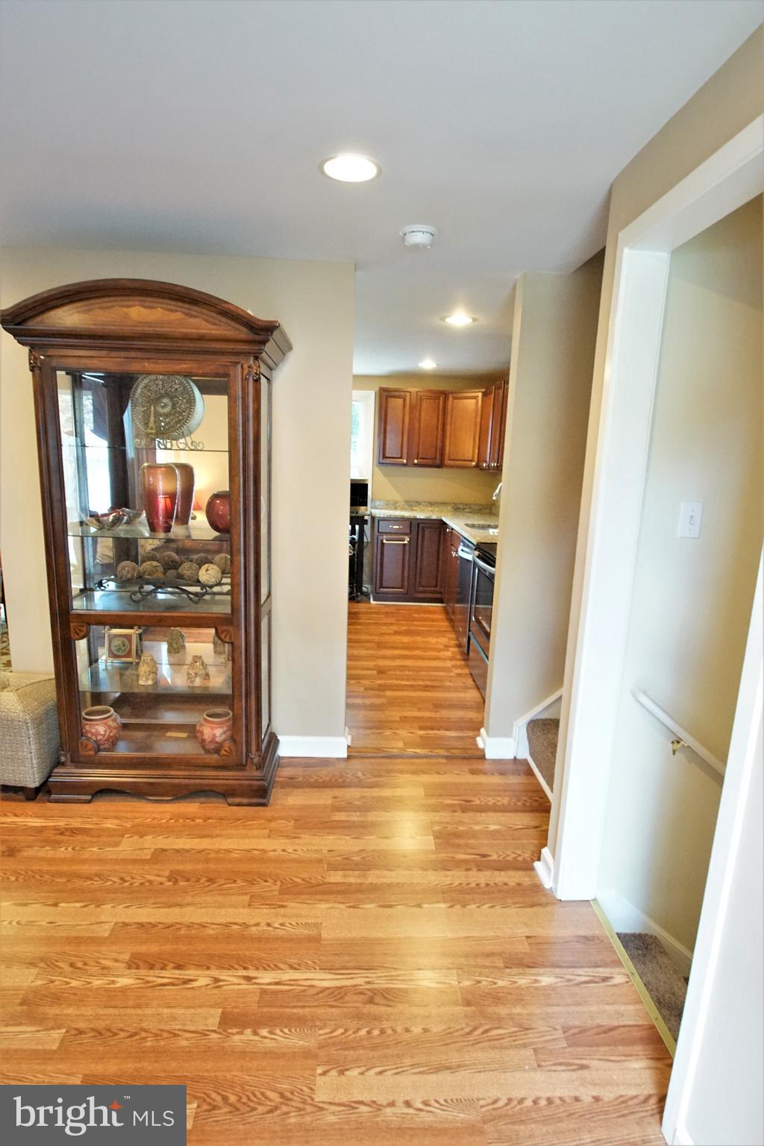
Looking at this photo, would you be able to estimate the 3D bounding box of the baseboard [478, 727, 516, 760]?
[{"bbox_3d":[0.609,0.904,3.057,0.165,0.122,0.140,1,11,-3],"label":"baseboard"}]

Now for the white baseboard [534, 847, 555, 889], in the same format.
[{"bbox_3d":[0.606,1.084,2.137,0.036,0.112,0.125,1,11,-3],"label":"white baseboard"}]

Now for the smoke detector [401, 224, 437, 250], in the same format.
[{"bbox_3d":[0.140,-1.259,2.165,0.140,0.049,0.140,1,11,-3],"label":"smoke detector"}]

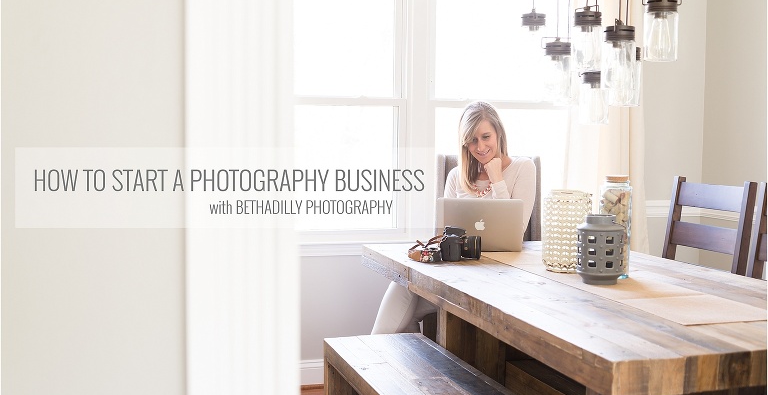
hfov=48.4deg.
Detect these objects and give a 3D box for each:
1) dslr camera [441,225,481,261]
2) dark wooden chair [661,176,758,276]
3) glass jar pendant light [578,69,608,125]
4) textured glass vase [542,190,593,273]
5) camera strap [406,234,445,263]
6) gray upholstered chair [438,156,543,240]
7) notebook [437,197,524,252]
[{"bbox_3d":[0.278,0.159,3.045,0.153,0.121,0.140,1,4,4],"label":"dslr camera"},{"bbox_3d":[1.034,0.444,3.247,0.540,1.020,0.465,-1,4,-16],"label":"dark wooden chair"},{"bbox_3d":[0.671,-0.322,2.730,0.097,0.168,0.097,0,4,0],"label":"glass jar pendant light"},{"bbox_3d":[0.576,0.104,2.682,0.156,0.248,0.156,0,4,0],"label":"textured glass vase"},{"bbox_3d":[0.142,0.171,2.912,0.128,0.086,0.120,0,4,0],"label":"camera strap"},{"bbox_3d":[0.487,0.367,3.746,0.495,1.110,0.620,0,4,-5],"label":"gray upholstered chair"},{"bbox_3d":[0.357,0.098,3.306,0.325,0.210,0.307,0,4,-2],"label":"notebook"}]

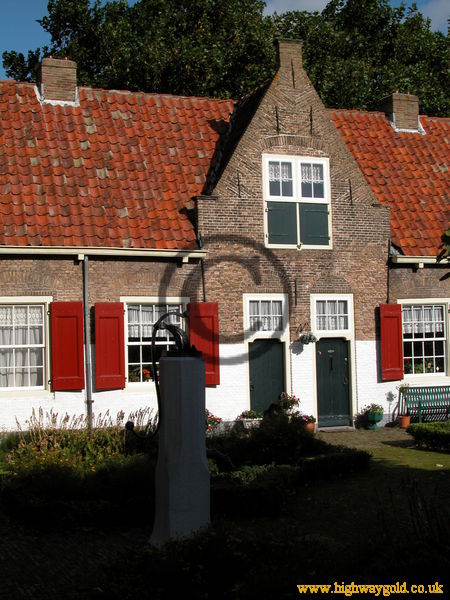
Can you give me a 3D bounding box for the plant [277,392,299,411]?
[{"bbox_3d":[1.256,2.043,18.332,0.331,0.368,0.340,0,-3,-22],"label":"plant"}]

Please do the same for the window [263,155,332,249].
[{"bbox_3d":[1.518,-2.041,19.097,1.615,1.964,0.140,0,-3,-24],"label":"window"}]

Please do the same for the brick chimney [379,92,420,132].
[{"bbox_3d":[4.515,-4.840,23.792,0.799,0.806,0.680,0,-3,-22],"label":"brick chimney"}]

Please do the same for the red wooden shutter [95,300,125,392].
[{"bbox_3d":[-2.168,0.870,17.332,0.566,1.642,0.050,1,-4,-33],"label":"red wooden shutter"}]

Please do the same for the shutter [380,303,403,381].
[{"bbox_3d":[3.593,0.910,19.750,0.583,1.614,0.050,0,-3,-31],"label":"shutter"}]

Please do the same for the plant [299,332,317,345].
[{"bbox_3d":[1.689,0.788,18.689,0.350,0.250,0.290,0,-3,-24],"label":"plant"}]

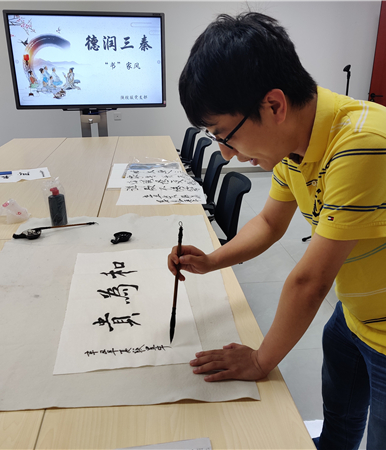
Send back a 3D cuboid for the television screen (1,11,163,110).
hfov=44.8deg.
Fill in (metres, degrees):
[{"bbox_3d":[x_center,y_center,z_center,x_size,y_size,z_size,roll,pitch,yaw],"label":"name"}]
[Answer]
[{"bbox_3d":[-1.186,-1.870,5.368,1.740,1.030,0.090,-2,19,-6],"label":"television screen"}]

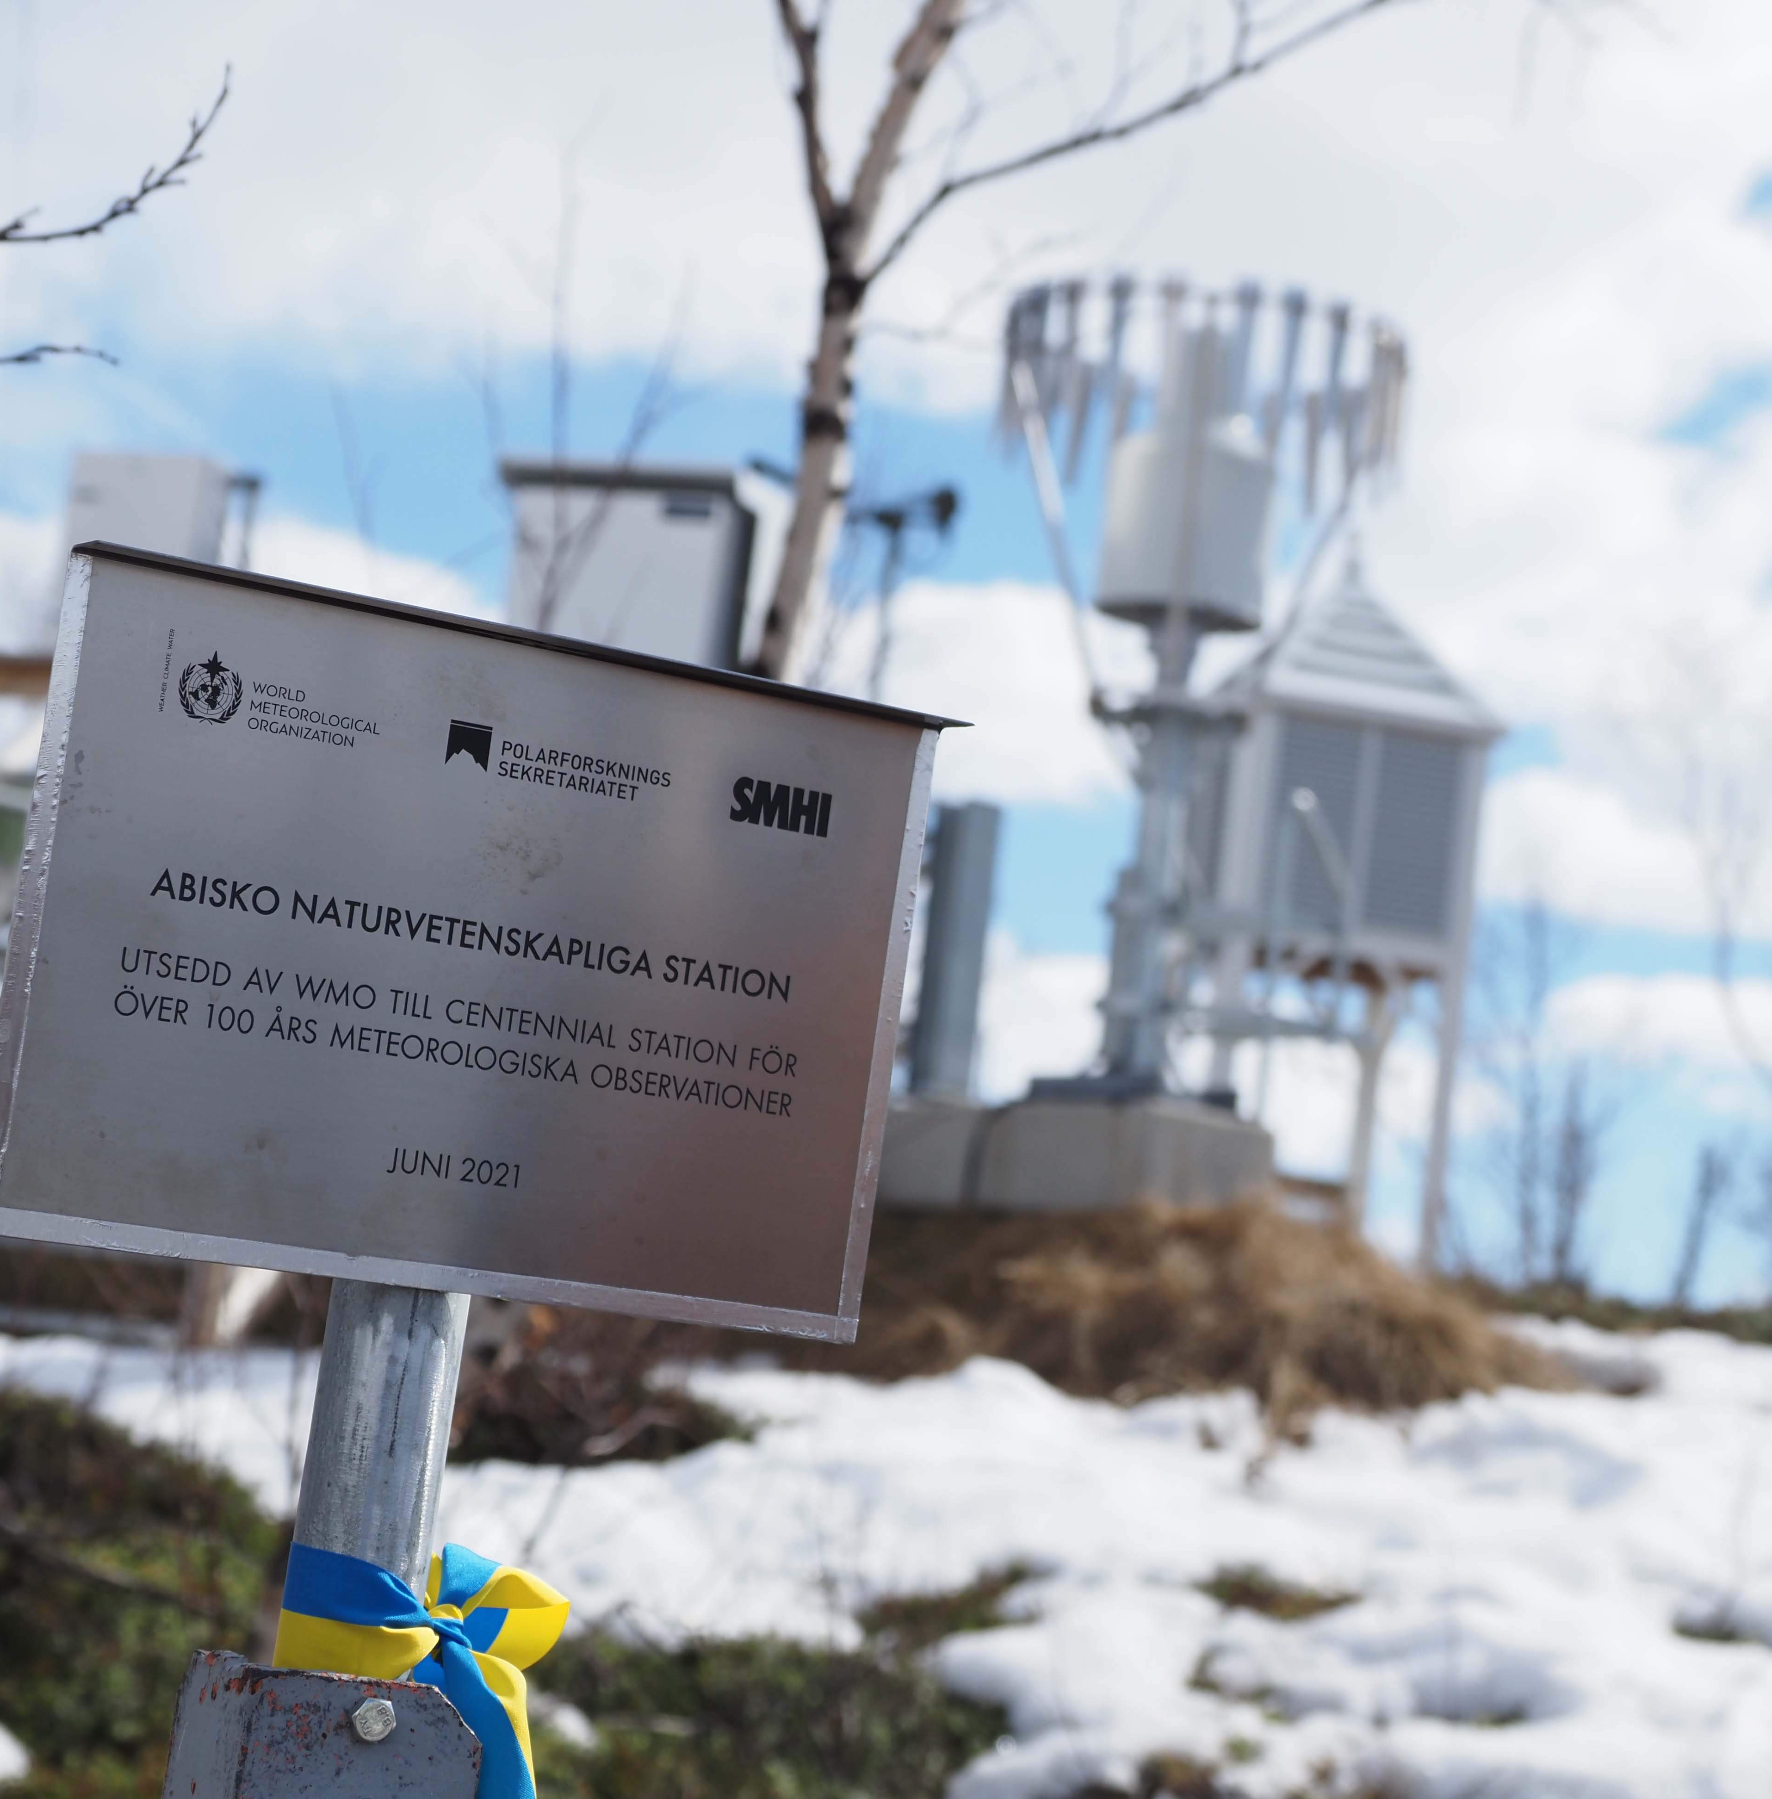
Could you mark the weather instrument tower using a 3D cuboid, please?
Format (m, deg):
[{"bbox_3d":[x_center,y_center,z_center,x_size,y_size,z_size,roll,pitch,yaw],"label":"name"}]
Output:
[{"bbox_3d":[0.697,-0.345,10.411,1.030,2.120,1.030,6,-6,4],"label":"weather instrument tower"}]

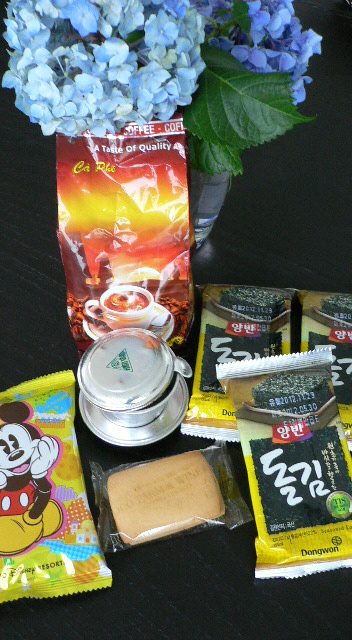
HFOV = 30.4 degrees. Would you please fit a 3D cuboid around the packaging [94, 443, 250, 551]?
[{"bbox_3d":[-0.008,0.133,0.501,0.110,0.014,0.070,-15,53,-11],"label":"packaging"}]

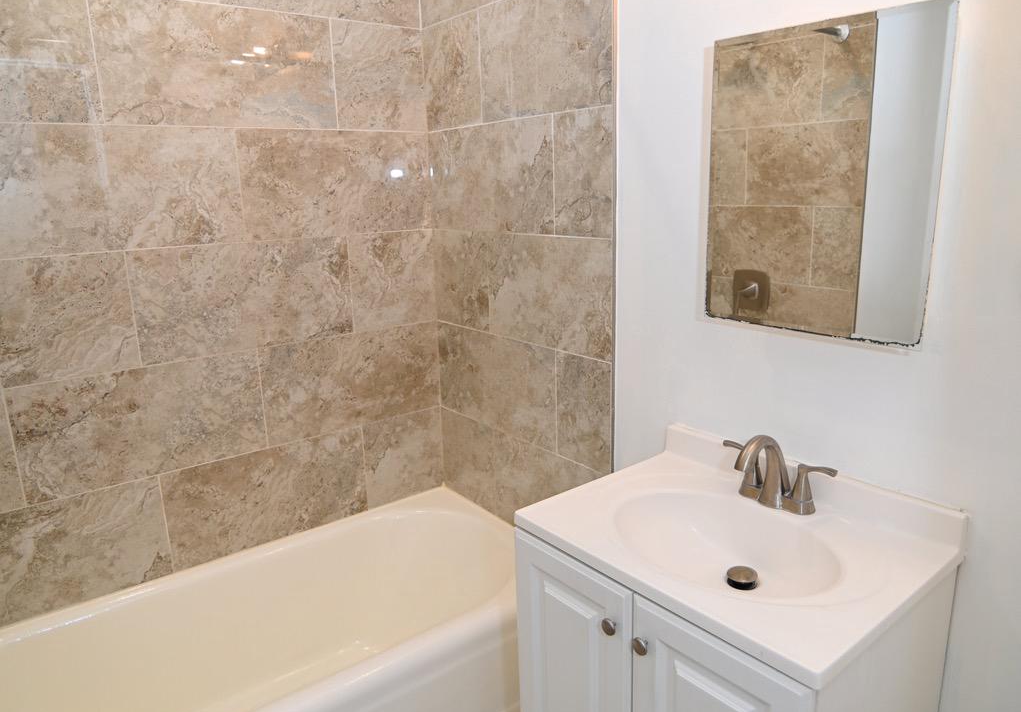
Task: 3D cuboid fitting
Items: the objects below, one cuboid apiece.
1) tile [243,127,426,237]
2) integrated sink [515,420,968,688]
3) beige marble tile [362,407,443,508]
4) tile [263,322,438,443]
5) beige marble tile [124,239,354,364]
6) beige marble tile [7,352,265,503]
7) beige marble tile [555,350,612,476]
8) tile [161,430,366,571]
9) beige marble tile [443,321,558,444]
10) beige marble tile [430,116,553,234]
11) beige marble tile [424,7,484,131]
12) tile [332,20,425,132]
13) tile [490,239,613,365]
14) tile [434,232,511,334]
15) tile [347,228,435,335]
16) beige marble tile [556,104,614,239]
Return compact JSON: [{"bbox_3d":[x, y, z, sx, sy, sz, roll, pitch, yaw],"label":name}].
[{"bbox_3d":[-0.509,-0.521,2.068,0.598,0.302,0.010,-12,17,-37],"label":"tile"},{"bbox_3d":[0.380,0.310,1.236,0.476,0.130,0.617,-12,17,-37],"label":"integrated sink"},{"bbox_3d":[-0.367,0.350,2.376,0.303,0.300,0.010,-12,17,-37],"label":"beige marble tile"},{"bbox_3d":[-0.495,0.079,2.215,0.613,0.307,0.010,-12,17,-35],"label":"tile"},{"bbox_3d":[-0.742,-0.171,1.958,0.609,0.304,0.010,-12,17,-37],"label":"beige marble tile"},{"bbox_3d":[-0.975,0.181,1.849,0.603,0.306,0.010,-12,17,-37],"label":"beige marble tile"},{"bbox_3d":[0.199,0.150,1.851,0.010,0.307,0.197,-12,18,-37],"label":"beige marble tile"},{"bbox_3d":[-0.728,0.427,2.102,0.607,0.300,0.010,-12,17,-37],"label":"tile"},{"bbox_3d":[-0.052,0.080,2.159,0.010,0.307,0.605,-12,18,-37],"label":"beige marble tile"},{"bbox_3d":[-0.070,-0.520,2.009,0.010,0.306,0.604,-12,18,-37],"label":"beige marble tile"},{"bbox_3d":[-0.177,-0.841,2.054,0.010,0.300,0.309,-12,17,-37],"label":"beige marble tile"},{"bbox_3d":[-0.399,-0.842,2.085,0.299,0.300,0.010,-12,17,-37],"label":"tile"},{"bbox_3d":[0.094,-0.177,1.894,0.010,0.308,0.506,-12,18,-37],"label":"tile"},{"bbox_3d":[-0.154,-0.245,2.192,0.010,0.304,0.328,-12,17,-37],"label":"tile"},{"bbox_3d":[-0.378,-0.247,2.229,0.301,0.308,0.010,-12,17,-35],"label":"tile"},{"bbox_3d":[0.182,-0.450,1.702,0.010,0.306,0.198,-12,18,-37],"label":"beige marble tile"}]

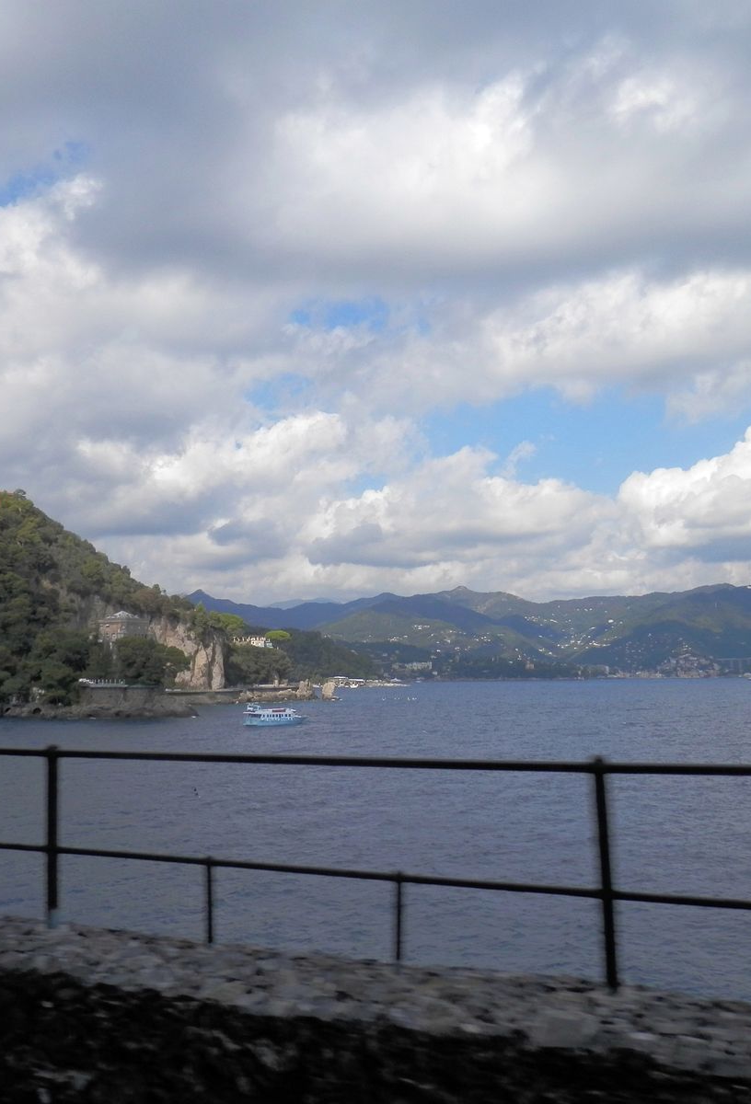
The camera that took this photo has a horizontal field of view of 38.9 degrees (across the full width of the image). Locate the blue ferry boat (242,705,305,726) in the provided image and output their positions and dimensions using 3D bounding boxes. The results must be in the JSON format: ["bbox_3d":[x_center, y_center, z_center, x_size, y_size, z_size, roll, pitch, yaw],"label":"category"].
[{"bbox_3d":[-28.720,48.780,320.030,6.200,6.190,23.040,-6,-9,43],"label":"blue ferry boat"}]

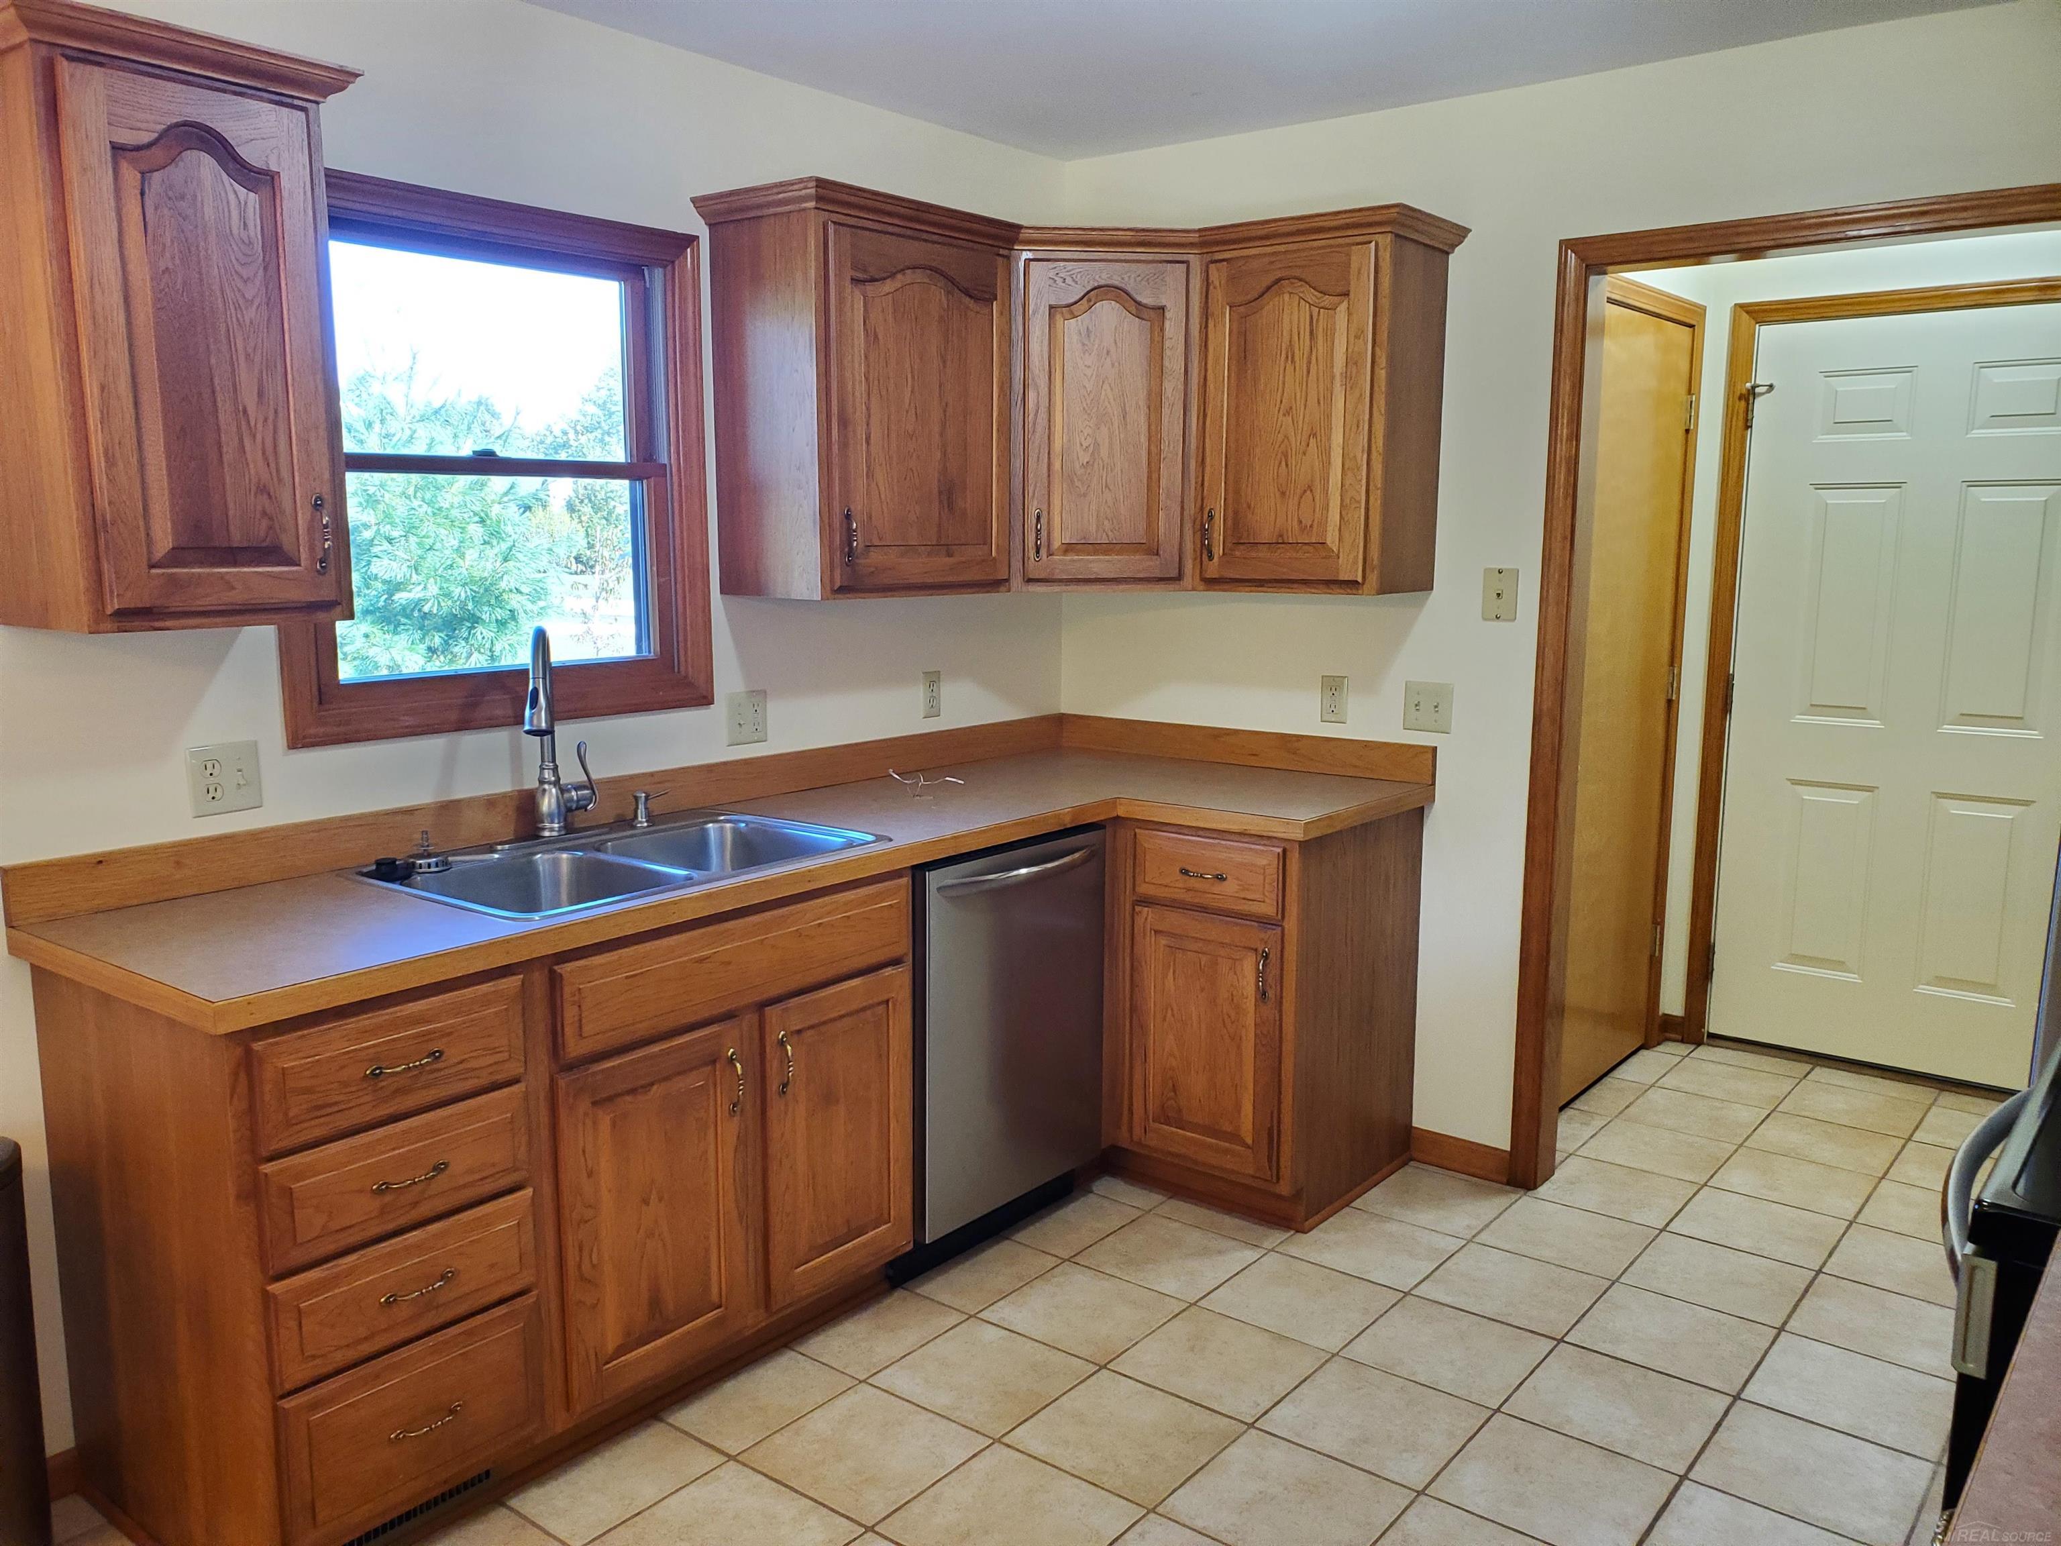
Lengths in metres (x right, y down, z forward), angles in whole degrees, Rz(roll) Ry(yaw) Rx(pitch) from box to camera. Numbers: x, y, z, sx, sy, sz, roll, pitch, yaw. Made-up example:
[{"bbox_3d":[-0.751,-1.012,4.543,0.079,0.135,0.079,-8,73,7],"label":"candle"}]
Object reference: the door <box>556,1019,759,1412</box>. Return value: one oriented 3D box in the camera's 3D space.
[{"bbox_3d":[-0.627,0.722,2.589,0.025,0.564,0.382,7,11,38],"label":"door"}]

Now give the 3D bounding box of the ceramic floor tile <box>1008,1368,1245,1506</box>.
[{"bbox_3d":[0.159,1.117,2.605,0.303,0.010,0.297,6,11,39],"label":"ceramic floor tile"}]

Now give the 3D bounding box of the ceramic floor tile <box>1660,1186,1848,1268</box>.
[{"bbox_3d":[1.590,0.994,3.377,0.303,0.010,0.297,6,11,39],"label":"ceramic floor tile"}]

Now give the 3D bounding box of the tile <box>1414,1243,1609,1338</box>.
[{"bbox_3d":[0.970,1.039,3.111,0.304,0.010,0.298,6,10,38],"label":"tile"}]

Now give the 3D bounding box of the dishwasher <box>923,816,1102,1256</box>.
[{"bbox_3d":[-0.250,0.510,3.385,0.610,0.775,0.600,6,10,38],"label":"dishwasher"}]

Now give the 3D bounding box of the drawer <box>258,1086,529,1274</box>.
[{"bbox_3d":[-1.015,0.532,2.245,0.460,0.150,0.381,6,10,38],"label":"drawer"}]

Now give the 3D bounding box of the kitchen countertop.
[{"bbox_3d":[-0.290,0.147,2.975,1.113,0.040,2.582,6,10,38],"label":"kitchen countertop"}]

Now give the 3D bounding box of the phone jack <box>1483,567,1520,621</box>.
[{"bbox_3d":[1.032,-0.390,3.407,0.078,0.116,0.013,6,10,38],"label":"phone jack"}]

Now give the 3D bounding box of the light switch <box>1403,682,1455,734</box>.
[{"bbox_3d":[0.908,-0.149,3.542,0.117,0.114,0.016,6,10,38],"label":"light switch"}]

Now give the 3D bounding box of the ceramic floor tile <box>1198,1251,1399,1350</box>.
[{"bbox_3d":[0.530,1.034,3.028,0.295,0.010,0.295,6,10,38],"label":"ceramic floor tile"}]

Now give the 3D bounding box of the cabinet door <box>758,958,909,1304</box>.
[{"bbox_3d":[-0.351,0.661,2.844,0.022,0.558,0.367,6,11,39],"label":"cabinet door"}]

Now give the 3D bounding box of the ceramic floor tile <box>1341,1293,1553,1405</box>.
[{"bbox_3d":[0.780,1.073,2.879,0.304,0.010,0.298,6,10,38],"label":"ceramic floor tile"}]

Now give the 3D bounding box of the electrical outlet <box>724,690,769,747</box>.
[{"bbox_3d":[-0.622,-0.120,3.410,0.012,0.115,0.113,6,10,38],"label":"electrical outlet"}]

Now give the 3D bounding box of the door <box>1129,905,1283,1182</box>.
[{"bbox_3d":[0.395,0.592,3.458,0.382,0.568,0.025,7,11,38],"label":"door"}]

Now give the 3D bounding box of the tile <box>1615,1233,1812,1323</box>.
[{"bbox_3d":[1.399,1.029,3.146,0.303,0.010,0.297,6,11,39],"label":"tile"}]

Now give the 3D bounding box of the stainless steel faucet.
[{"bbox_3d":[-0.869,-0.068,2.861,0.123,0.402,0.265,-3,9,-15],"label":"stainless steel faucet"}]

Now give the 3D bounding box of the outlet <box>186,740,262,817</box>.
[{"bbox_3d":[-1.321,0.010,2.542,0.012,0.112,0.114,6,10,38],"label":"outlet"}]

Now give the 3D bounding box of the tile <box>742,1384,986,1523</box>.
[{"bbox_3d":[-0.272,1.125,2.564,0.303,0.010,0.297,6,11,39],"label":"tile"}]

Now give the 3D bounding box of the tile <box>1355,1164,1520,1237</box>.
[{"bbox_3d":[0.923,0.977,3.528,0.293,0.010,0.297,6,11,39],"label":"tile"}]

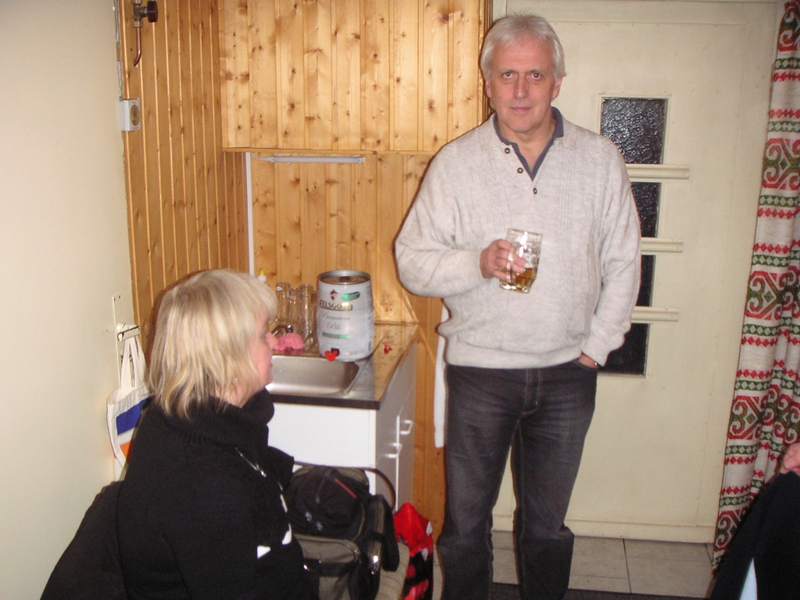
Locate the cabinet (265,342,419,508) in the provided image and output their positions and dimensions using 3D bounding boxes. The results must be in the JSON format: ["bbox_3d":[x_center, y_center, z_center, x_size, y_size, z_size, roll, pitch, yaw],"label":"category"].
[{"bbox_3d":[-0.298,0.590,2.785,0.590,0.840,0.830,2,12,8],"label":"cabinet"}]

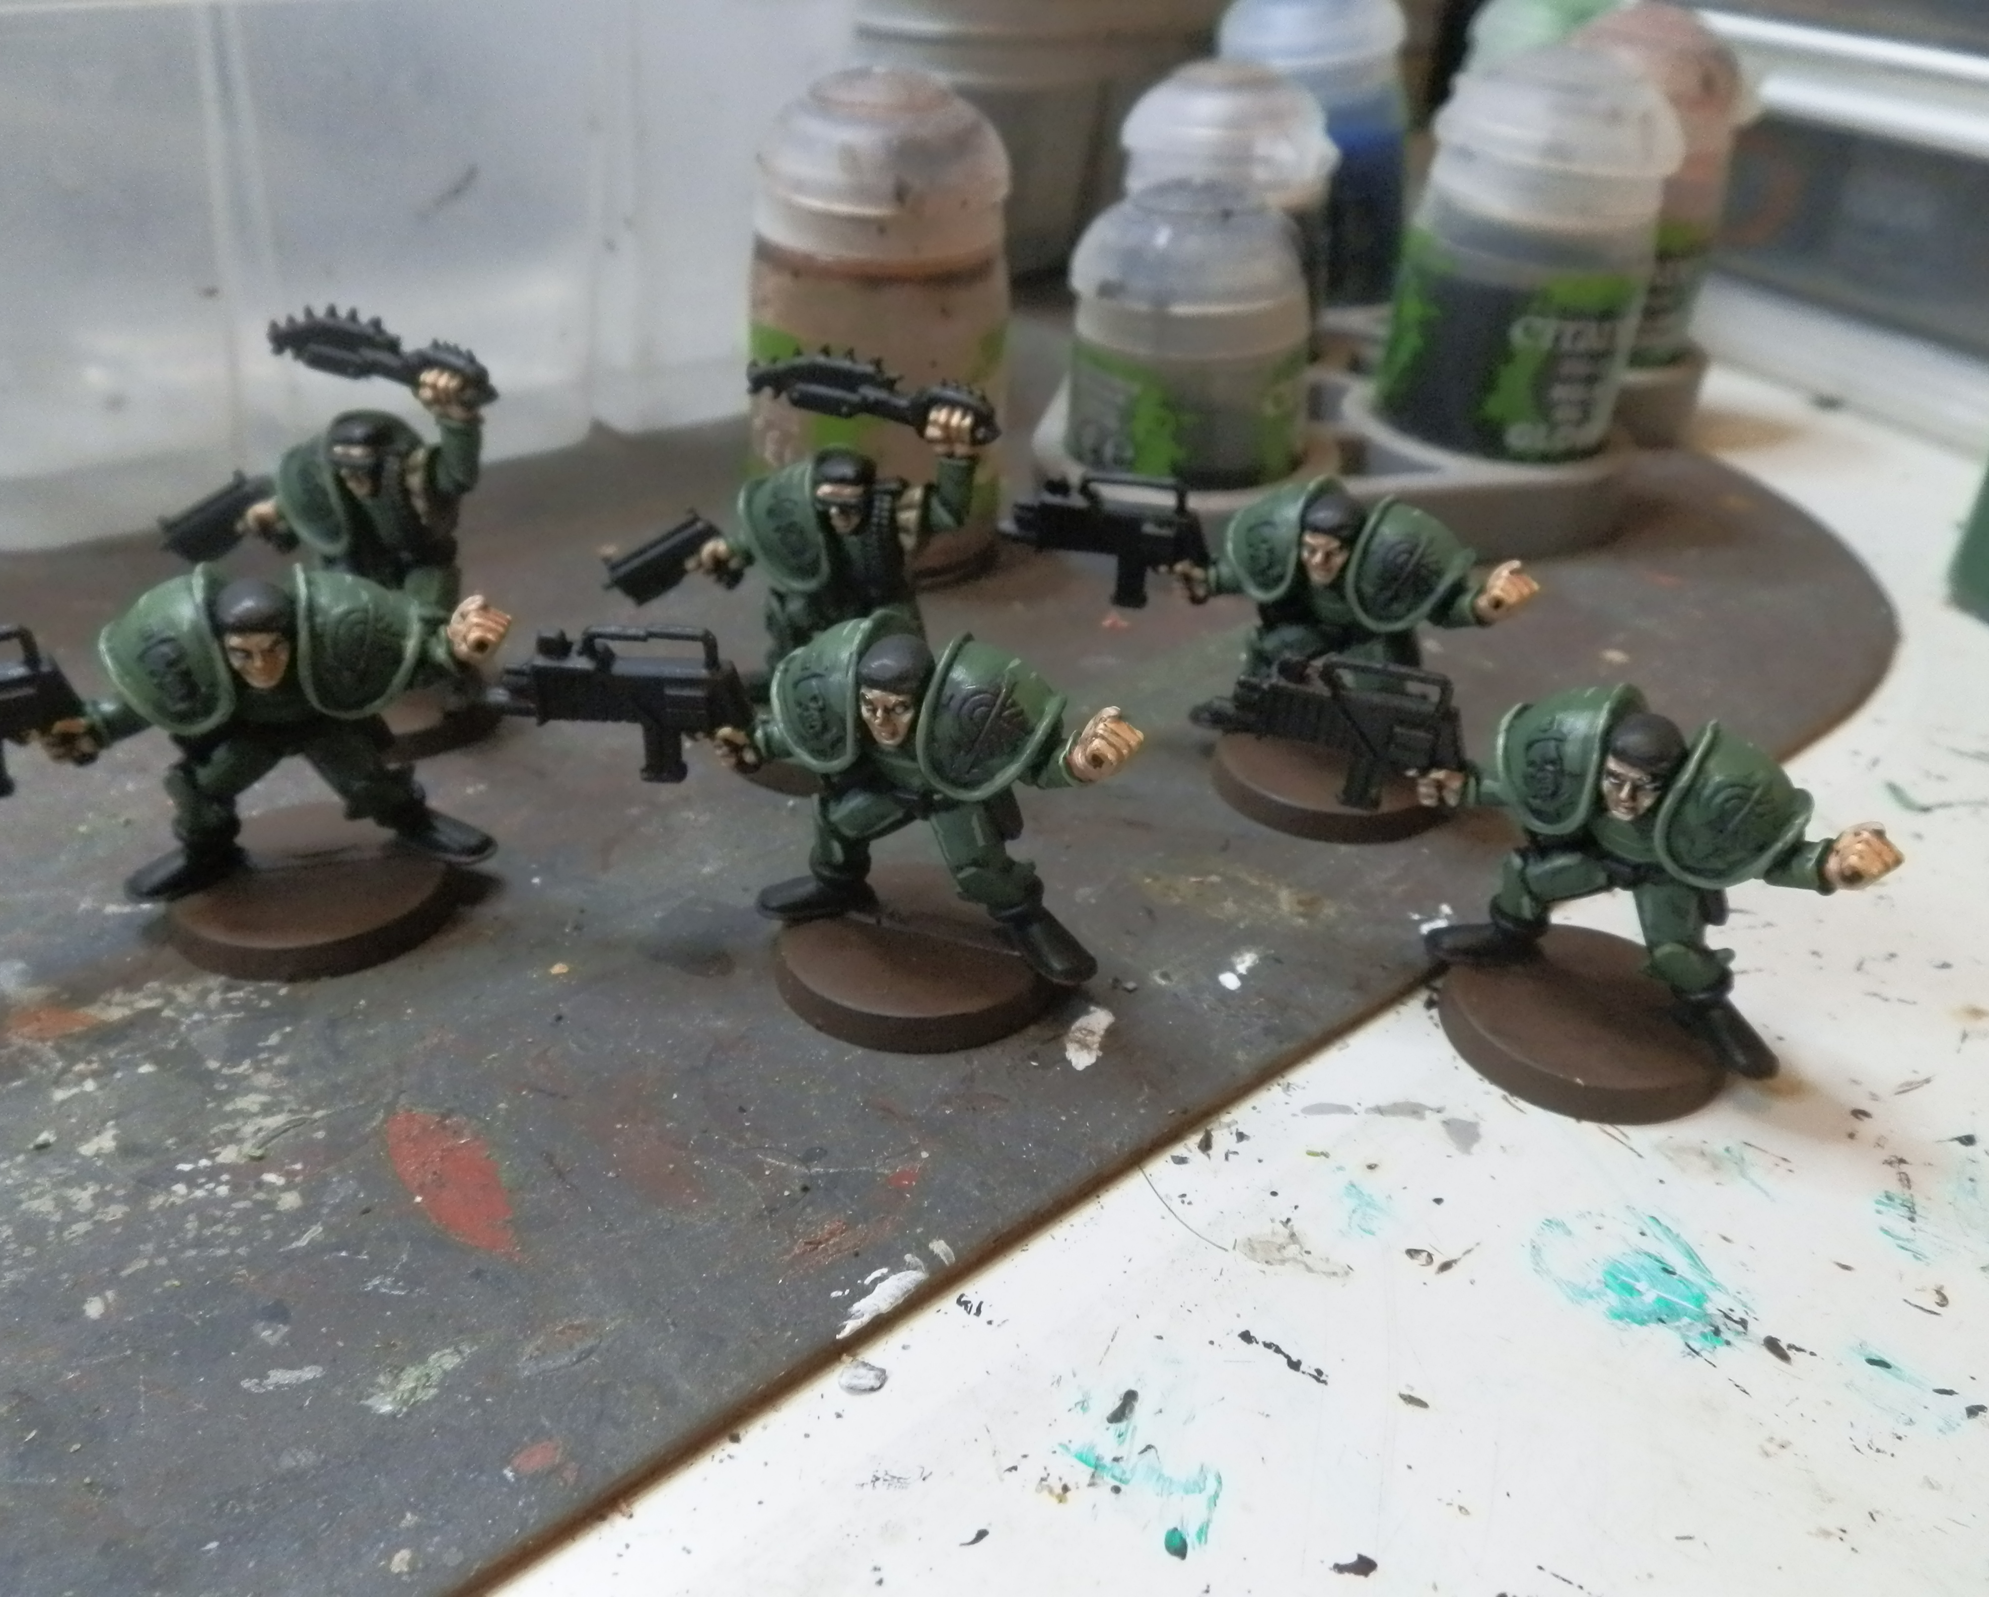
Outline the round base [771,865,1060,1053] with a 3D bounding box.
[{"bbox_3d":[-0.007,0.013,0.151,0.025,0.003,0.025,3,31,0],"label":"round base"}]

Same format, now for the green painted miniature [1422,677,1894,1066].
[{"bbox_3d":[0.052,0.006,0.143,0.038,0.032,0.018,21,35,27],"label":"green painted miniature"}]

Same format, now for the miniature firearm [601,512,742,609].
[{"bbox_3d":[-0.033,-0.024,0.181,0.016,0.009,0.004,-26,25,21],"label":"miniature firearm"}]

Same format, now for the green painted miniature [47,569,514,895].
[{"bbox_3d":[-0.059,-0.005,0.145,0.038,0.029,0.014,-5,32,-13],"label":"green painted miniature"}]

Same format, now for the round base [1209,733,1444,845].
[{"bbox_3d":[0.036,-0.003,0.184,0.025,0.003,0.025,3,31,0],"label":"round base"}]

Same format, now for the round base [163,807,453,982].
[{"bbox_3d":[-0.061,0.008,0.155,0.025,0.003,0.025,3,31,0],"label":"round base"}]

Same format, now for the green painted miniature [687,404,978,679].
[{"bbox_3d":[-0.016,-0.024,0.176,0.031,0.036,0.019,11,31,12],"label":"green painted miniature"}]

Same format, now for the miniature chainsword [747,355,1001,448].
[{"bbox_3d":[-0.012,-0.039,0.169,0.025,0.007,0.004,12,31,0],"label":"miniature chainsword"}]

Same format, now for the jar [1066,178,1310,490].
[{"bbox_3d":[0.027,-0.061,0.236,0.033,0.042,0.033,0,31,2],"label":"jar"}]

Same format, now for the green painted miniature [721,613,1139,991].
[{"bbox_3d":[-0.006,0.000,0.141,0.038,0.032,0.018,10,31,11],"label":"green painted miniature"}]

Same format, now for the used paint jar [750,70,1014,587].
[{"bbox_3d":[-0.015,-0.062,0.225,0.035,0.059,0.035,2,31,-1],"label":"used paint jar"}]

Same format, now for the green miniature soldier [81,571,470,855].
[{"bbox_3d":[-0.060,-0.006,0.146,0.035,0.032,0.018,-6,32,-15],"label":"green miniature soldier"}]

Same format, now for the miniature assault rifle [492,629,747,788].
[{"bbox_3d":[-0.033,-0.008,0.149,0.027,0.015,0.004,5,30,20],"label":"miniature assault rifle"}]

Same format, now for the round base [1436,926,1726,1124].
[{"bbox_3d":[0.053,0.019,0.154,0.025,0.003,0.025,3,31,-2],"label":"round base"}]

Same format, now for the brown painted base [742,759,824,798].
[{"bbox_3d":[-0.017,-0.008,0.187,0.025,0.003,0.025,3,31,0],"label":"brown painted base"}]

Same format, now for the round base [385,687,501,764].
[{"bbox_3d":[-0.065,-0.011,0.186,0.025,0.003,0.025,3,31,-2],"label":"round base"}]

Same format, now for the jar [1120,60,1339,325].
[{"bbox_3d":[0.034,-0.086,0.269,0.035,0.056,0.035,2,31,-1],"label":"jar"}]

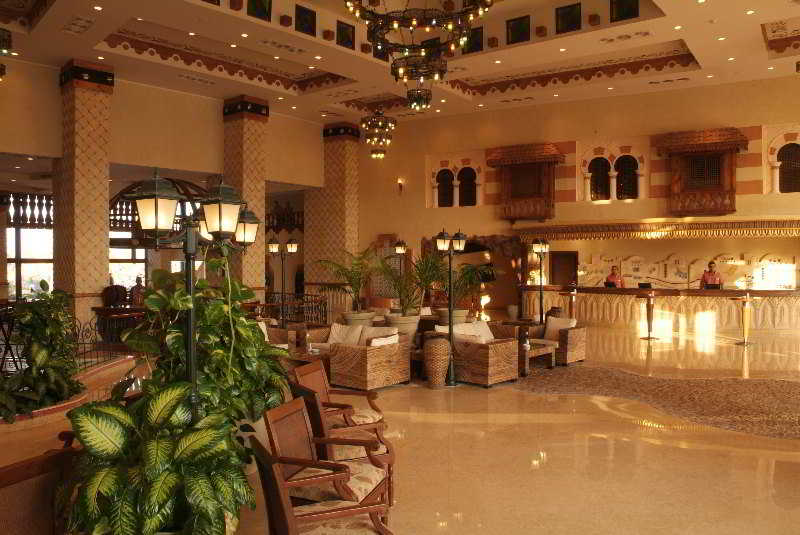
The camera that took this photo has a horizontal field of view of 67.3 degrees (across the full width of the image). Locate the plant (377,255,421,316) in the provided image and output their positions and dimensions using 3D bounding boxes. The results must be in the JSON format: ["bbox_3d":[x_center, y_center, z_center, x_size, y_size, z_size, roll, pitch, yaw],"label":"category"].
[{"bbox_3d":[-0.029,0.370,11.700,0.897,1.190,0.877,0,1,0],"label":"plant"}]

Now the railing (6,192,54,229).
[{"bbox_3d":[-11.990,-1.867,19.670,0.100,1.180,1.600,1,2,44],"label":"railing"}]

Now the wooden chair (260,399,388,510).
[{"bbox_3d":[-0.513,1.472,4.240,0.720,0.940,0.610,1,1,23],"label":"wooden chair"}]

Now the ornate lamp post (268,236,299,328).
[{"bbox_3d":[-2.342,0.559,12.041,0.624,2.359,0.273,0,1,-30],"label":"ornate lamp post"}]

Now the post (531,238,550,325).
[{"bbox_3d":[2.803,0.584,11.895,0.292,2.321,0.585,0,1,31],"label":"post"}]

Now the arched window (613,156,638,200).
[{"bbox_3d":[5.627,-2.261,14.918,0.566,1.102,0.195,0,1,26],"label":"arched window"}]

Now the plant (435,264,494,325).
[{"bbox_3d":[1.382,0.806,12.870,1.170,1.833,1.073,0,1,0],"label":"plant"}]

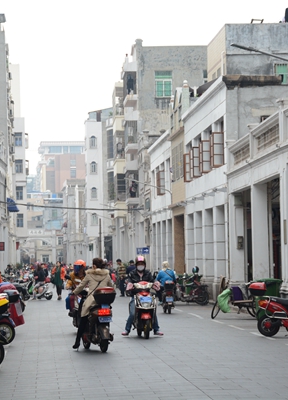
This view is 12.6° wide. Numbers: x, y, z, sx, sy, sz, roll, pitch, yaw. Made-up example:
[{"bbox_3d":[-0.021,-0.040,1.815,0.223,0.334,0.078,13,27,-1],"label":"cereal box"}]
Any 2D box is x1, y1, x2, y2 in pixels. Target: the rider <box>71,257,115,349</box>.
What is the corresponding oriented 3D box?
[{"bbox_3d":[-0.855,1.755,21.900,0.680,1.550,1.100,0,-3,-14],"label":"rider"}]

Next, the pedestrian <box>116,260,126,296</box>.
[{"bbox_3d":[-0.985,3.495,58.200,0.470,1.710,0.360,-3,-4,41],"label":"pedestrian"}]

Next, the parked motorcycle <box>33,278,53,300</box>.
[{"bbox_3d":[-4.360,3.640,54.500,1.650,1.080,0.620,-3,-4,38],"label":"parked motorcycle"}]

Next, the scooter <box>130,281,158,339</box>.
[{"bbox_3d":[0.002,2.076,24.800,0.650,1.080,1.720,0,-3,-4],"label":"scooter"}]

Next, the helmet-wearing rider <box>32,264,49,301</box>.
[{"bbox_3d":[-4.279,3.388,54.000,0.720,1.550,0.580,-3,-4,34],"label":"helmet-wearing rider"}]

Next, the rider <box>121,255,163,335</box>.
[{"bbox_3d":[-0.029,1.859,25.150,0.800,1.550,0.750,0,-3,-4],"label":"rider"}]

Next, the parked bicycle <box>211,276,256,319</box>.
[{"bbox_3d":[2.530,2.680,35.300,1.700,1.050,0.650,1,-3,-22],"label":"parked bicycle"}]

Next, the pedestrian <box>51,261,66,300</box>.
[{"bbox_3d":[-3.470,3.310,53.200,0.540,1.600,0.400,0,-3,-5],"label":"pedestrian"}]

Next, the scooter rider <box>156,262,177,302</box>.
[{"bbox_3d":[0.625,2.374,37.300,0.620,1.280,0.720,0,-3,-4],"label":"scooter rider"}]

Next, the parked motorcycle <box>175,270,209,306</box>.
[{"bbox_3d":[1.480,3.200,46.600,1.800,1.100,0.680,-2,-3,19],"label":"parked motorcycle"}]

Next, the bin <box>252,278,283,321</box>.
[{"bbox_3d":[3.096,2.436,32.200,0.660,1.050,0.600,0,-3,-4],"label":"bin"}]

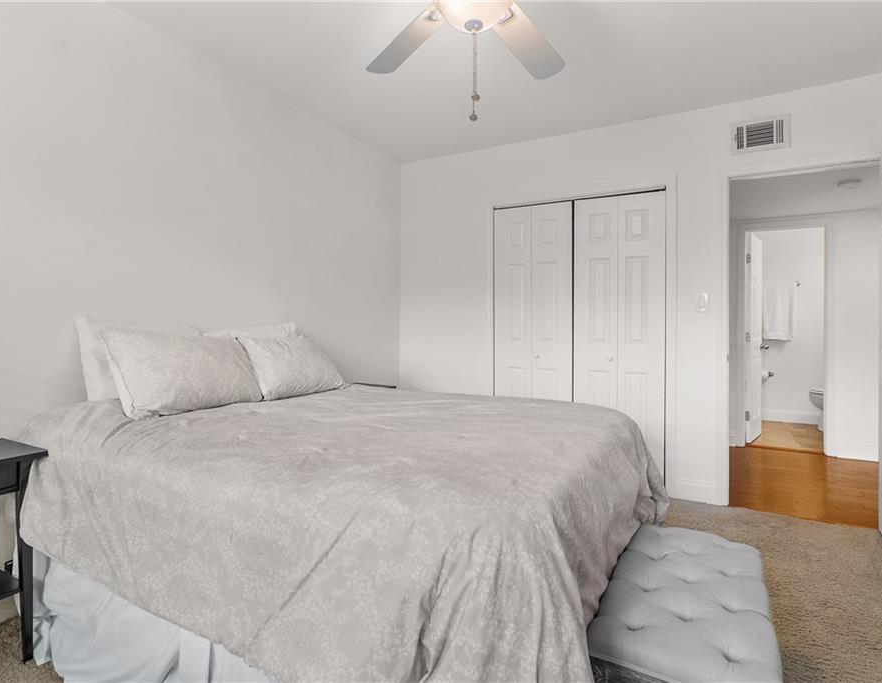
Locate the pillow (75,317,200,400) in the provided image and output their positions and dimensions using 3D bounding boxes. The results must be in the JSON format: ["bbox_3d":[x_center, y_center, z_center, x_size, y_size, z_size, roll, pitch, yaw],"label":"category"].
[{"bbox_3d":[-1.256,0.074,2.041,0.170,0.360,0.560,-14,-6,25],"label":"pillow"}]

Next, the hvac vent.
[{"bbox_3d":[1.921,-1.245,2.740,0.300,0.200,0.025,0,1,26],"label":"hvac vent"}]

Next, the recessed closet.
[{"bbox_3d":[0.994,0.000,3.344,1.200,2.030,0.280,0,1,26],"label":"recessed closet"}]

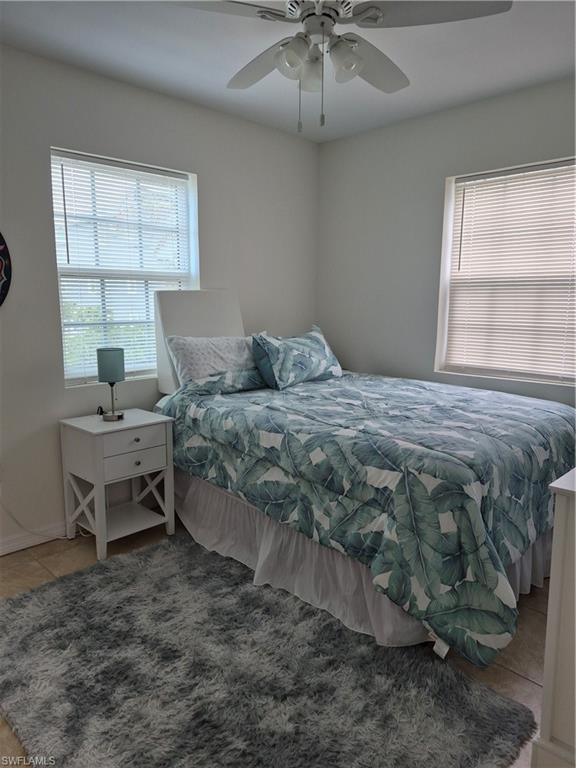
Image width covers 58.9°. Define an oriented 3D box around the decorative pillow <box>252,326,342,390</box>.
[{"bbox_3d":[0.087,-0.201,3.483,0.192,0.423,0.665,-28,-11,40],"label":"decorative pillow"}]

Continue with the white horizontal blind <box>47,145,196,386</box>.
[{"bbox_3d":[-0.927,-0.642,2.991,0.862,1.205,0.040,-10,14,-44],"label":"white horizontal blind"}]

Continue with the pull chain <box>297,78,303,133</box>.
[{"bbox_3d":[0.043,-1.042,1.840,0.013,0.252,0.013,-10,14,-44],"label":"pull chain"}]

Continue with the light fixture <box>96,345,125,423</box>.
[{"bbox_3d":[-0.964,0.000,2.790,0.149,0.377,0.149,-10,14,-44],"label":"light fixture"}]

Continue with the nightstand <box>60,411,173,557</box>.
[{"bbox_3d":[-0.924,0.525,2.804,0.383,0.662,0.447,10,14,44],"label":"nightstand"}]

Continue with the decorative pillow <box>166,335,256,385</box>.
[{"bbox_3d":[-0.392,-0.138,3.113,0.645,0.413,0.171,-10,-16,-44],"label":"decorative pillow"}]

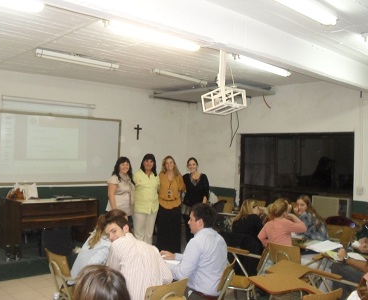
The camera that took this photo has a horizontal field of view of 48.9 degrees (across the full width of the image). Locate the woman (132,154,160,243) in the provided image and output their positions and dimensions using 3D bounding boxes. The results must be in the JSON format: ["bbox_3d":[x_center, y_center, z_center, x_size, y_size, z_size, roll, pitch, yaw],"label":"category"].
[{"bbox_3d":[-0.579,0.885,6.263,0.490,1.646,0.306,2,-1,-10],"label":"woman"}]

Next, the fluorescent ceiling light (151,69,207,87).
[{"bbox_3d":[-0.051,-1.224,6.834,1.224,0.092,0.112,2,-1,-41],"label":"fluorescent ceiling light"}]

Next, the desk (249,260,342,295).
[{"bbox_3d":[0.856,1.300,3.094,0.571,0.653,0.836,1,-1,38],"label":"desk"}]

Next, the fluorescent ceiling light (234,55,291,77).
[{"bbox_3d":[1.142,-1.202,5.773,1.224,0.102,0.153,2,-1,-41],"label":"fluorescent ceiling light"}]

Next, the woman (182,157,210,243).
[{"bbox_3d":[0.159,0.931,6.875,0.479,1.607,0.296,1,-1,-5],"label":"woman"}]

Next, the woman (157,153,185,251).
[{"bbox_3d":[-0.225,0.908,6.599,0.469,1.626,0.306,2,-1,-6],"label":"woman"}]

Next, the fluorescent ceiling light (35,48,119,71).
[{"bbox_3d":[-1.489,-1.260,5.732,1.244,0.102,0.143,2,-1,-41],"label":"fluorescent ceiling light"}]

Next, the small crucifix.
[{"bbox_3d":[-0.931,-0.360,8.313,0.194,0.321,0.031,2,-1,-39],"label":"small crucifix"}]

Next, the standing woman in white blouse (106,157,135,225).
[{"bbox_3d":[-0.935,0.902,6.059,0.469,1.589,0.306,2,-1,-23],"label":"standing woman in white blouse"}]

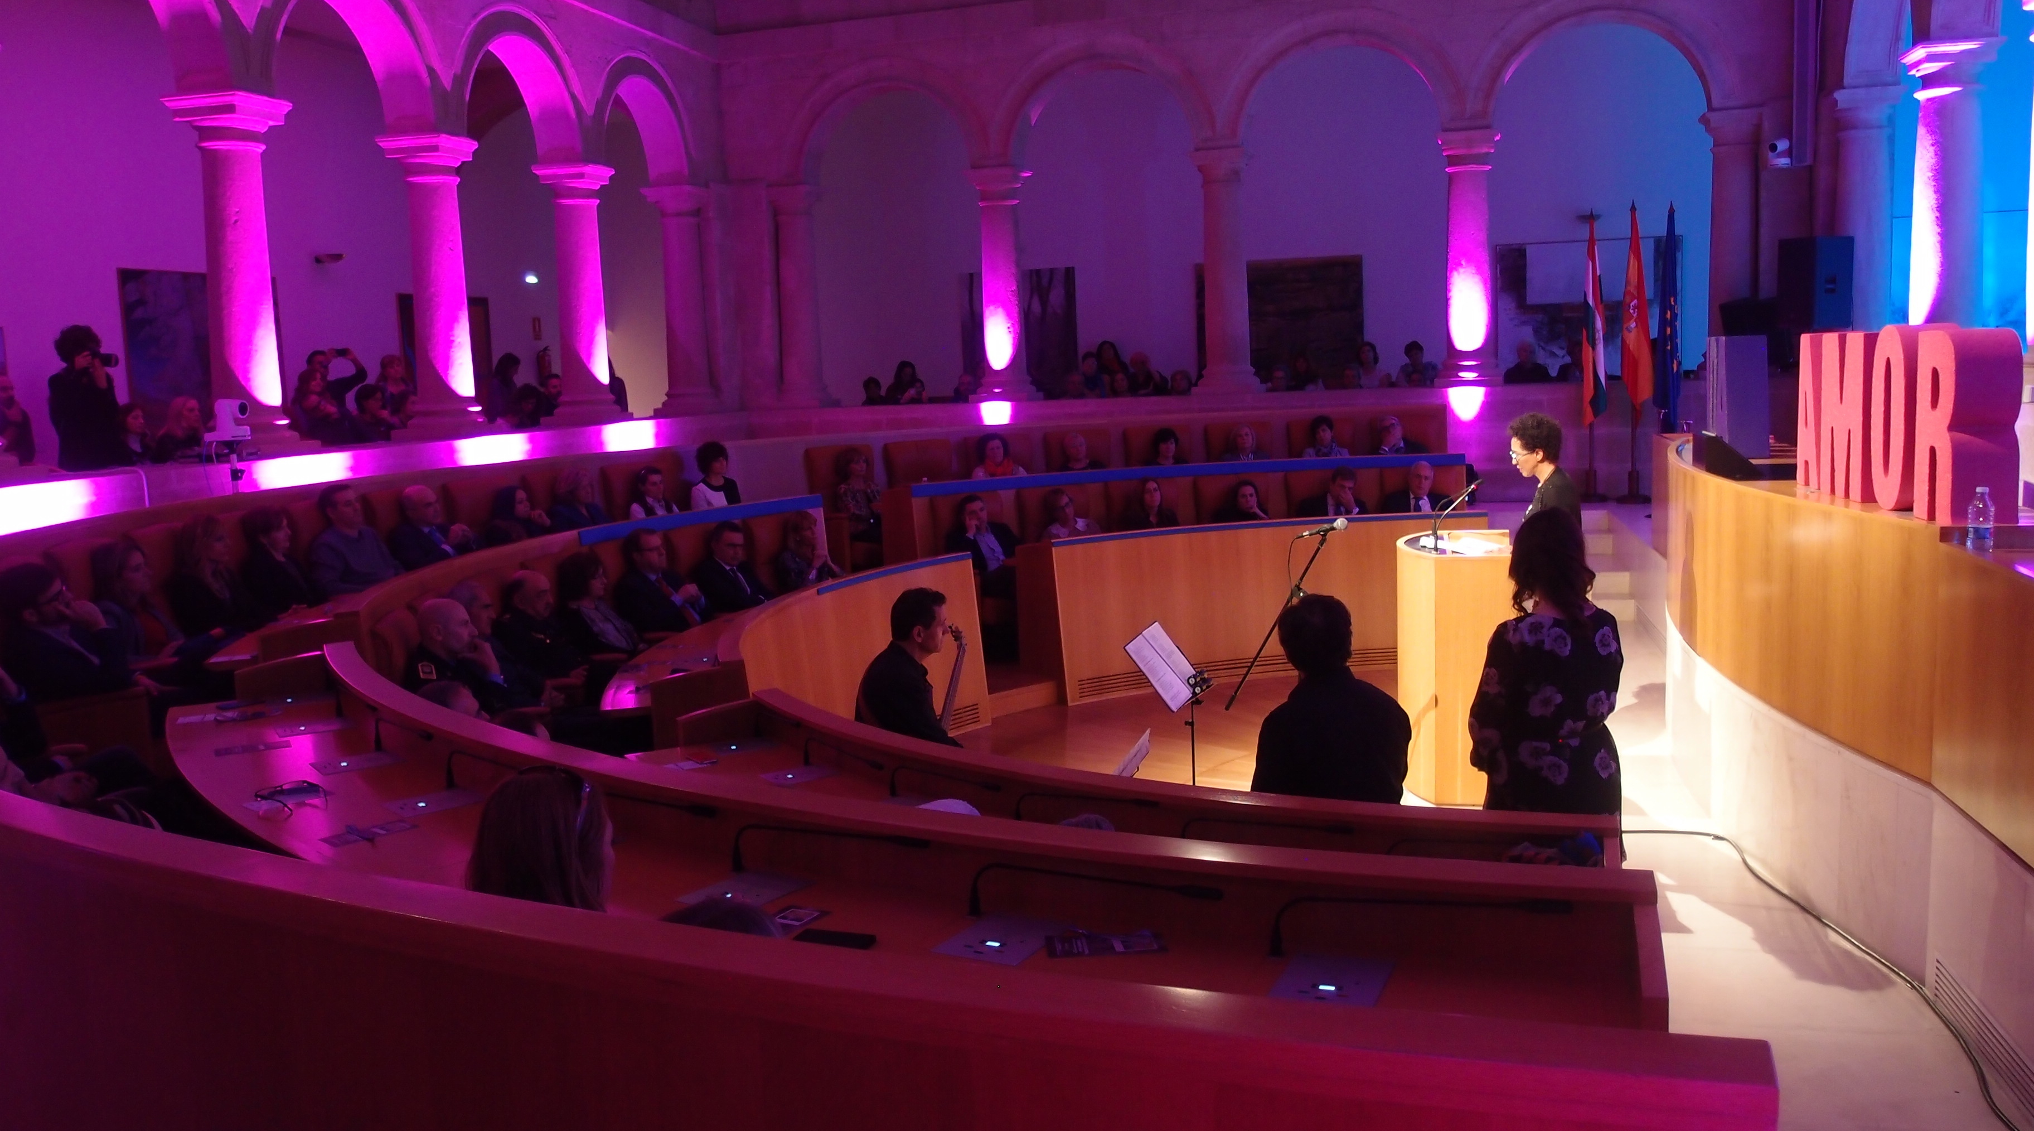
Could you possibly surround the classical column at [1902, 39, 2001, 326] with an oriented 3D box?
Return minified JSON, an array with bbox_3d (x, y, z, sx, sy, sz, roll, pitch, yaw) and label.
[{"bbox_3d":[6.356,-2.407,11.235,0.593,2.253,0.593,0,7,15],"label":"classical column"}]

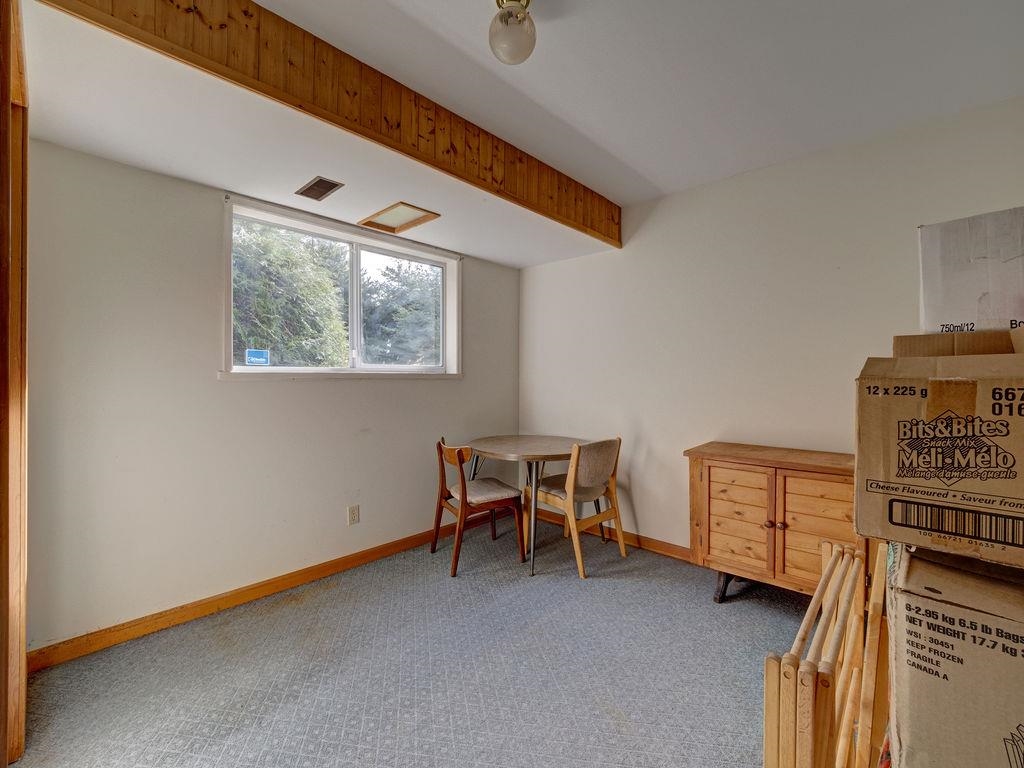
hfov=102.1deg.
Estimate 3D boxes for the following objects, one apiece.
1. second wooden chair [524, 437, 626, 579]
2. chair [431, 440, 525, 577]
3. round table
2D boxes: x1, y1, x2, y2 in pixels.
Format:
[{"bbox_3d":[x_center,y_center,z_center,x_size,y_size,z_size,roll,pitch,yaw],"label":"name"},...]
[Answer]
[{"bbox_3d":[0.426,0.761,2.798,0.472,0.805,0.519,0,0,-43],"label":"second wooden chair"},{"bbox_3d":[-0.235,0.771,2.788,0.507,0.784,0.507,0,0,-28],"label":"chair"},{"bbox_3d":[0.144,0.801,3.038,0.944,0.721,0.944,0,0,0],"label":"round table"}]

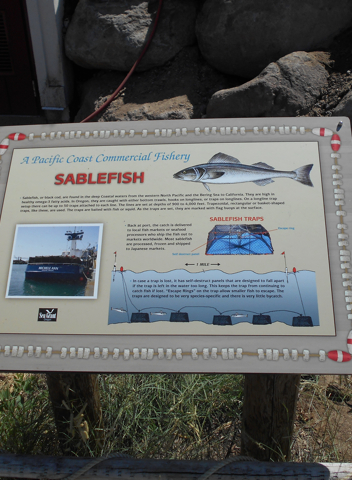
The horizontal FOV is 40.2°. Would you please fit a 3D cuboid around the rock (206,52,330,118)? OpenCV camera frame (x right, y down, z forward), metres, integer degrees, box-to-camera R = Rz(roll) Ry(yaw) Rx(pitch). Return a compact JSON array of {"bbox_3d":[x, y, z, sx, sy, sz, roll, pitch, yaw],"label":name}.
[{"bbox_3d":[0.720,-1.170,3.780,0.920,0.500,0.600,6,31,10],"label":"rock"}]

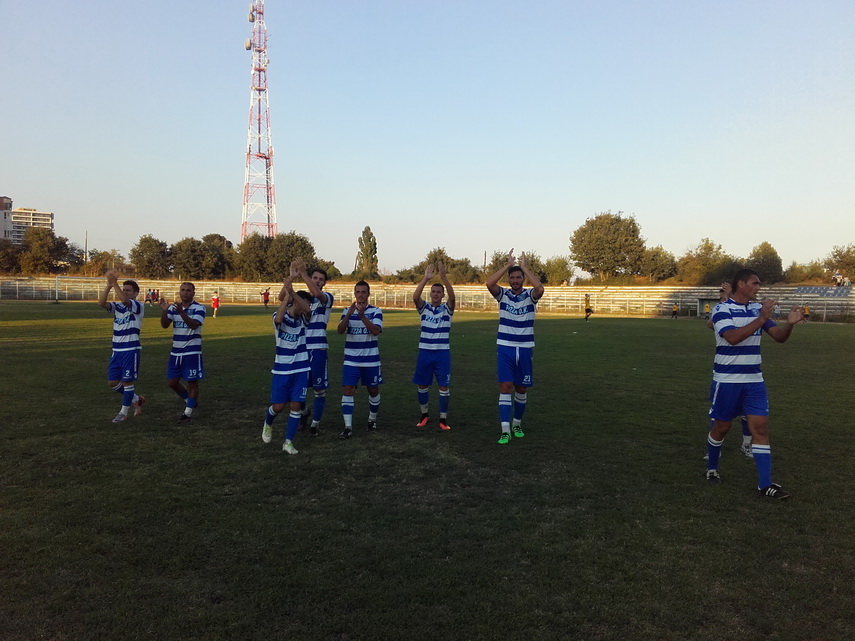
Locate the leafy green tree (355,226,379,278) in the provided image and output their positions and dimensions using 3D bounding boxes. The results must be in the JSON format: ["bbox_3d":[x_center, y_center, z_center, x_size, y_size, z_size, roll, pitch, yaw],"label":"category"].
[{"bbox_3d":[-8.366,-9.257,105.000,3.292,7.269,3.127,1,2,-5],"label":"leafy green tree"}]

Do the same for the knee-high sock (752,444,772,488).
[{"bbox_3d":[2.695,1.177,6.150,0.135,0.355,0.130,-7,-2,44],"label":"knee-high sock"}]

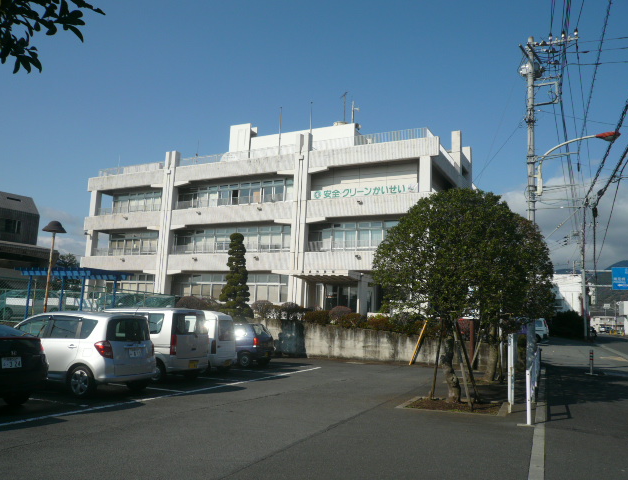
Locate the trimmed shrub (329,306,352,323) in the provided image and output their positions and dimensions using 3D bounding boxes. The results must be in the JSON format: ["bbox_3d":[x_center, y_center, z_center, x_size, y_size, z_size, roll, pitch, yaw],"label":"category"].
[{"bbox_3d":[1.161,3.284,22.672,1.050,0.736,1.000,3,-8,0],"label":"trimmed shrub"}]

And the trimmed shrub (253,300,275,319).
[{"bbox_3d":[-2.328,3.227,23.869,1.030,0.880,1.000,3,-8,0],"label":"trimmed shrub"}]

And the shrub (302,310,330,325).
[{"bbox_3d":[0.107,3.338,22.154,1.250,0.700,1.050,-1,-9,27],"label":"shrub"}]

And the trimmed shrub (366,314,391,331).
[{"bbox_3d":[2.611,3.360,20.955,1.000,0.720,0.950,-1,-9,27],"label":"trimmed shrub"}]

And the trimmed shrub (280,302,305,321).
[{"bbox_3d":[-0.979,3.250,23.571,1.000,0.775,1.000,3,-8,0],"label":"trimmed shrub"}]

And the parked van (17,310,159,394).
[{"bbox_3d":[-5.450,2.450,11.470,3.955,1.640,1.695,-2,-9,25],"label":"parked van"}]

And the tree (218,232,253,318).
[{"bbox_3d":[-3.712,1.722,24.569,1.600,4.200,1.600,3,-8,0],"label":"tree"}]

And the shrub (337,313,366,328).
[{"bbox_3d":[1.604,3.408,21.851,1.200,0.646,1.000,-1,-9,28],"label":"shrub"}]

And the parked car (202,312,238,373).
[{"bbox_3d":[-4.299,3.257,17.058,3.400,1.880,1.480,-1,-9,27],"label":"parked car"}]

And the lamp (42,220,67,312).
[{"bbox_3d":[-7.972,1.442,15.498,0.730,4.100,0.730,3,-8,0],"label":"lamp"}]

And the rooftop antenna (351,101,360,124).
[{"bbox_3d":[3.210,-9.986,40.535,0.700,1.879,0.300,-1,-9,28],"label":"rooftop antenna"}]

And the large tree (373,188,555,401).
[{"bbox_3d":[3.168,1.134,11.118,3.700,4.564,3.600,-1,-9,28],"label":"large tree"}]

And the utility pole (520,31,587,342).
[{"bbox_3d":[8.490,-1.594,18.440,2.300,12.500,1.000,-1,-8,24],"label":"utility pole"}]

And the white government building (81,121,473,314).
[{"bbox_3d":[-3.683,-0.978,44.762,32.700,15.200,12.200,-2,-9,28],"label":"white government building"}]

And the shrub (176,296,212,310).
[{"bbox_3d":[-6.166,3.468,26.234,1.650,1.150,1.600,-1,-9,28],"label":"shrub"}]

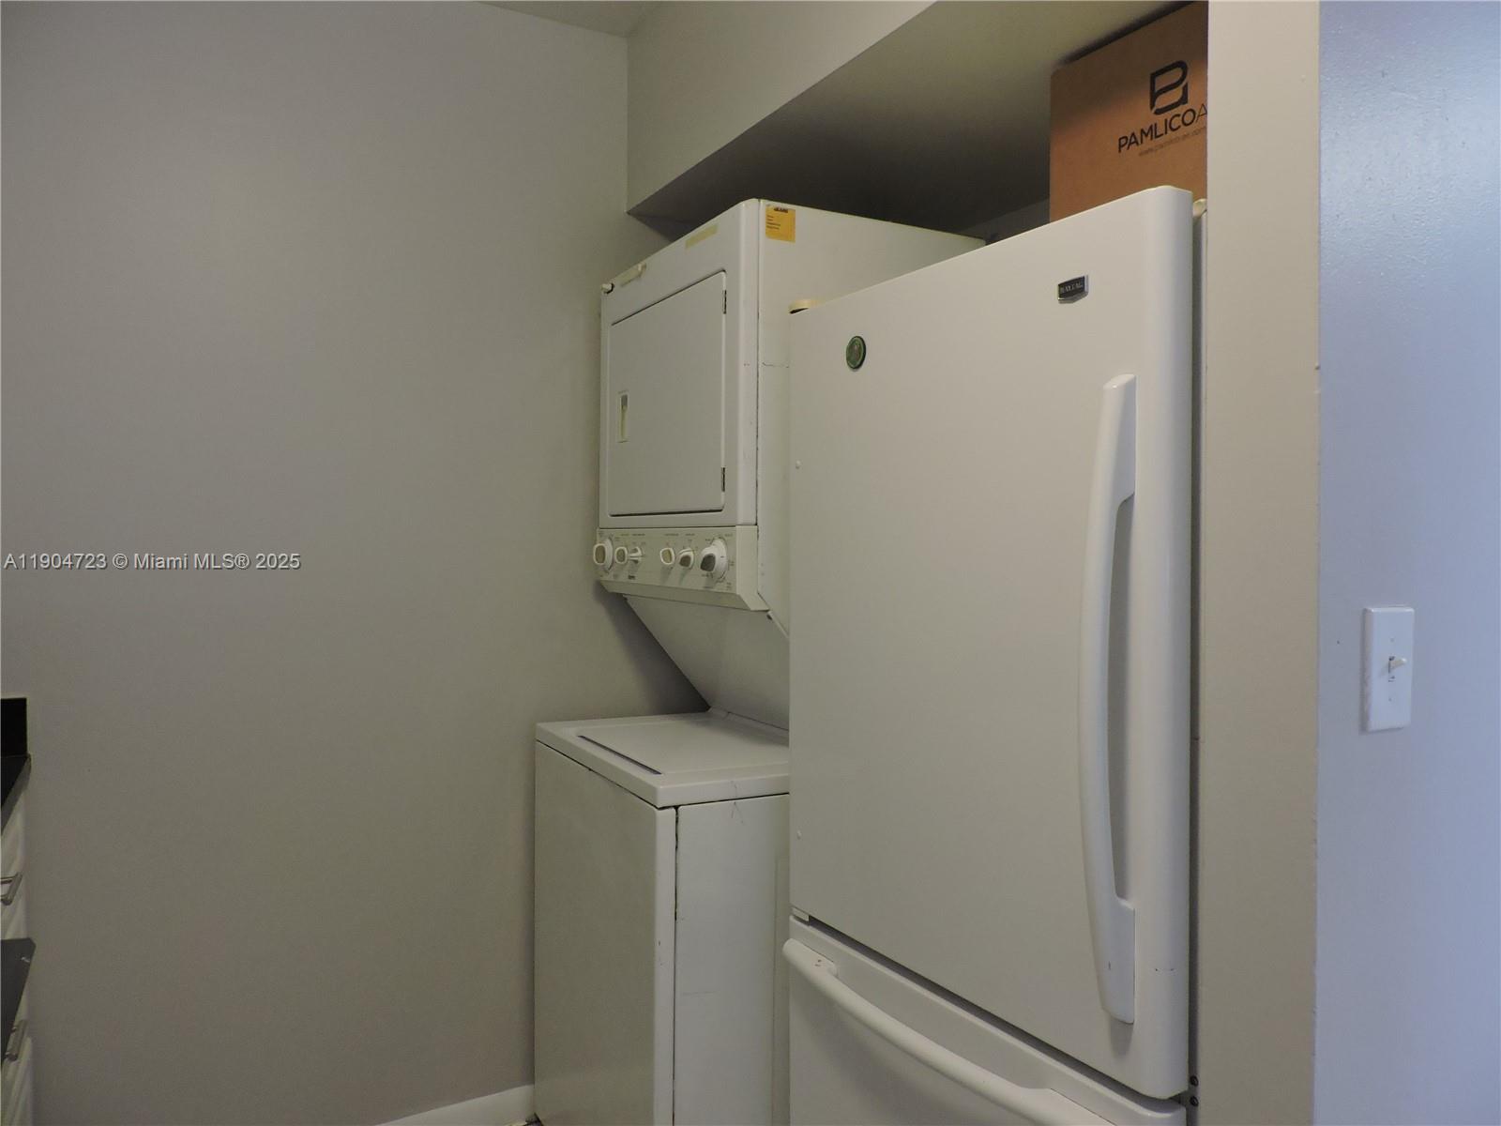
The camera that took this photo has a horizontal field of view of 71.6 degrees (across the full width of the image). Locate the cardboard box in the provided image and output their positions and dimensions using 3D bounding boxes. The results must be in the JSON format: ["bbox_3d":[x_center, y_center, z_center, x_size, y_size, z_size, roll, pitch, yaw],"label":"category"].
[{"bbox_3d":[0.764,-0.614,1.607,0.360,0.385,0.455,-1,1,-32],"label":"cardboard box"}]

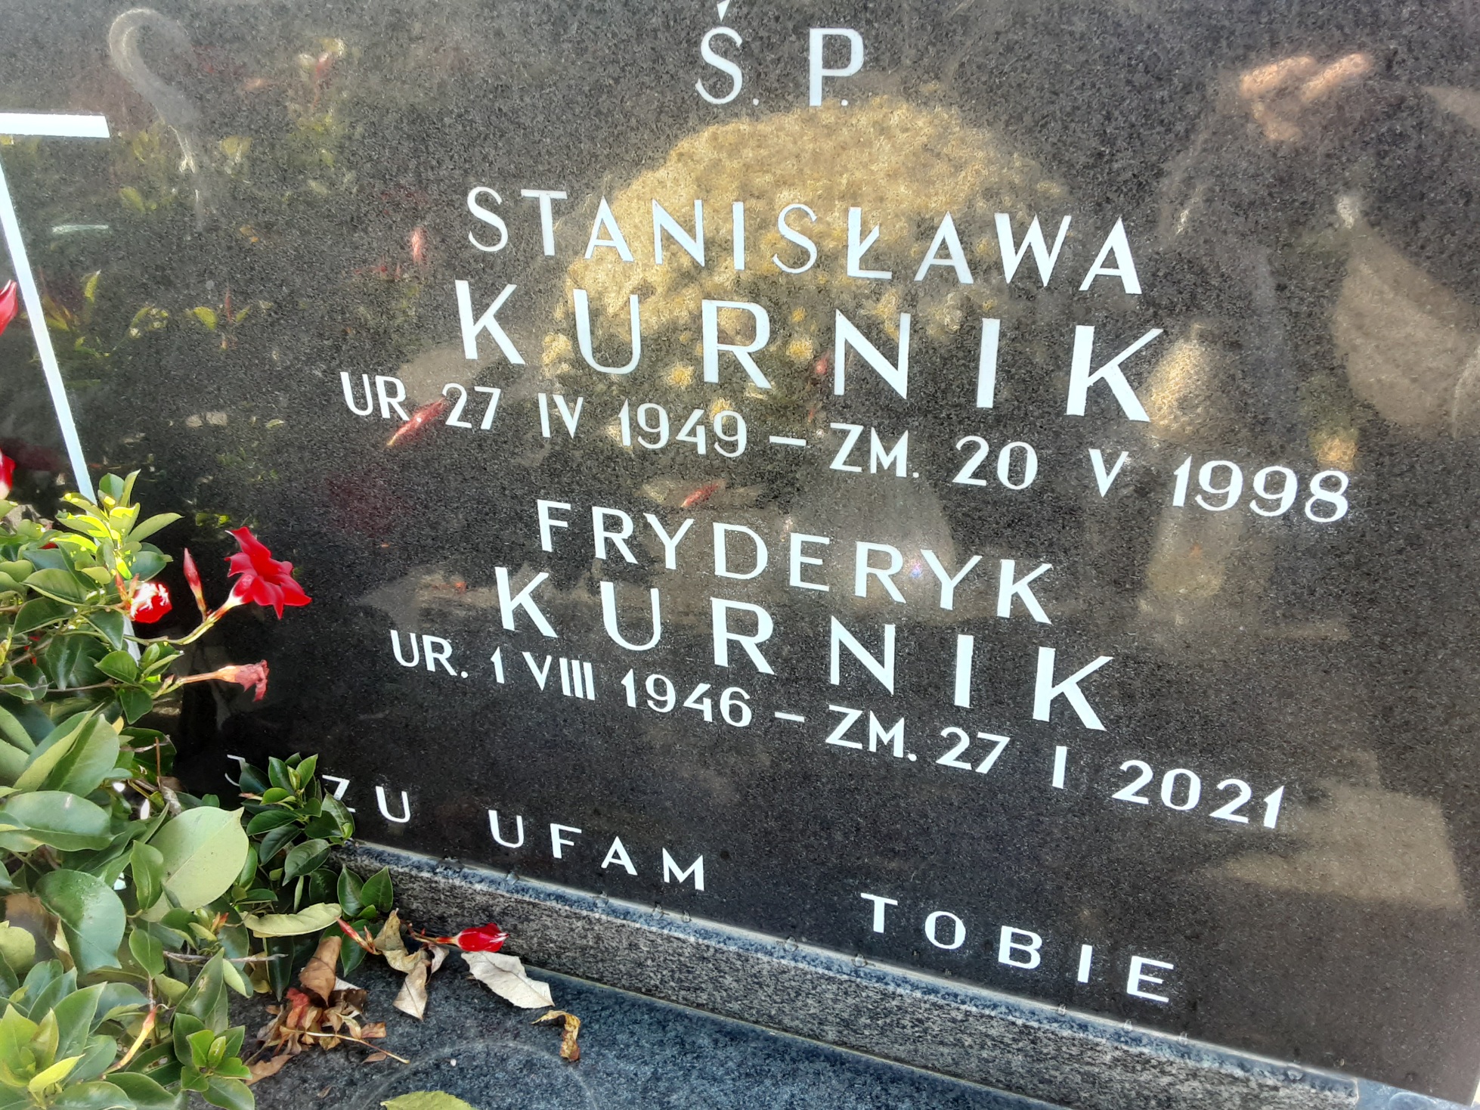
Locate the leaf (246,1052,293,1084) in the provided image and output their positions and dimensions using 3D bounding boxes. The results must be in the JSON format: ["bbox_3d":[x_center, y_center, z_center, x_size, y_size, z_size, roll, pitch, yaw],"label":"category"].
[{"bbox_3d":[-0.302,0.329,0.766,0.031,0.007,0.014,-27,39,-32],"label":"leaf"}]

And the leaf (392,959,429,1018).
[{"bbox_3d":[-0.219,0.292,0.809,0.023,0.015,0.037,-6,32,-3],"label":"leaf"}]

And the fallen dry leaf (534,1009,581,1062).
[{"bbox_3d":[-0.117,0.309,0.774,0.041,0.011,0.022,23,41,36],"label":"fallen dry leaf"}]

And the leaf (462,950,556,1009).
[{"bbox_3d":[-0.154,0.288,0.812,0.078,0.010,0.028,16,37,28],"label":"leaf"}]

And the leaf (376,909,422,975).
[{"bbox_3d":[-0.235,0.271,0.832,0.024,0.027,0.042,-28,40,-33],"label":"leaf"}]

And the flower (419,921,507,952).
[{"bbox_3d":[-0.192,0.267,0.828,0.066,0.020,0.020,-5,30,22],"label":"flower"}]

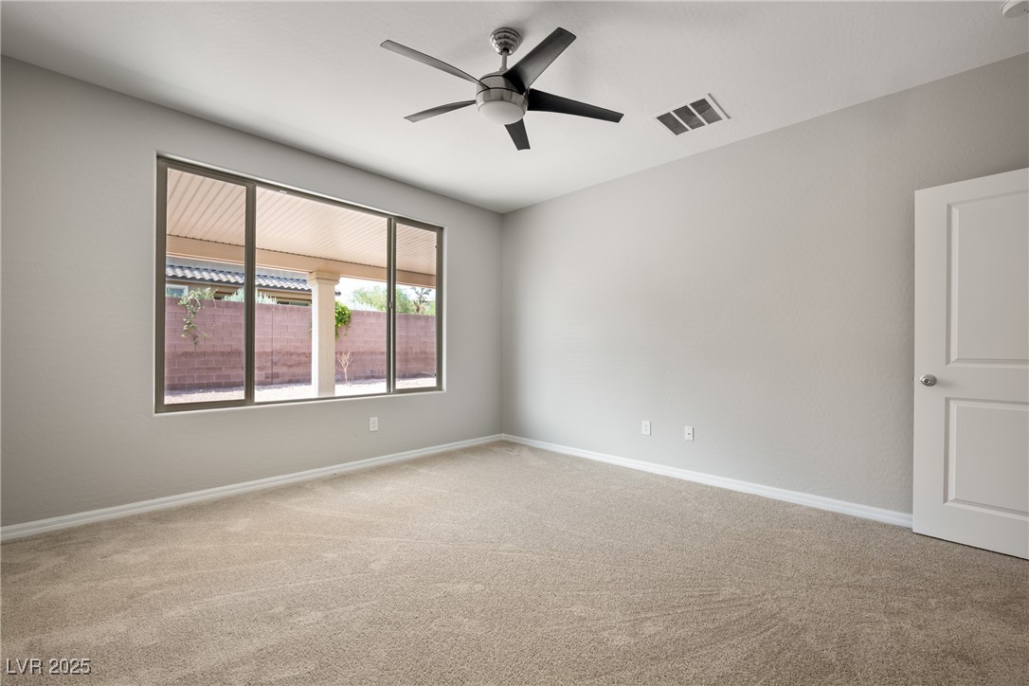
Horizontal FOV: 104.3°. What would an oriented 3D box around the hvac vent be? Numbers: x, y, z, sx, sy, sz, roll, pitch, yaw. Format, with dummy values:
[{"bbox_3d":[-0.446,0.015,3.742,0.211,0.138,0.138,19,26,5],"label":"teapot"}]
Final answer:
[{"bbox_3d":[1.292,-1.639,2.925,0.390,0.030,0.380,1,-1,-44],"label":"hvac vent"}]

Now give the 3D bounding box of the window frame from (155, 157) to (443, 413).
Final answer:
[{"bbox_3d":[-1.681,-0.393,3.671,2.390,1.810,0.100,1,-1,-44],"label":"window frame"}]

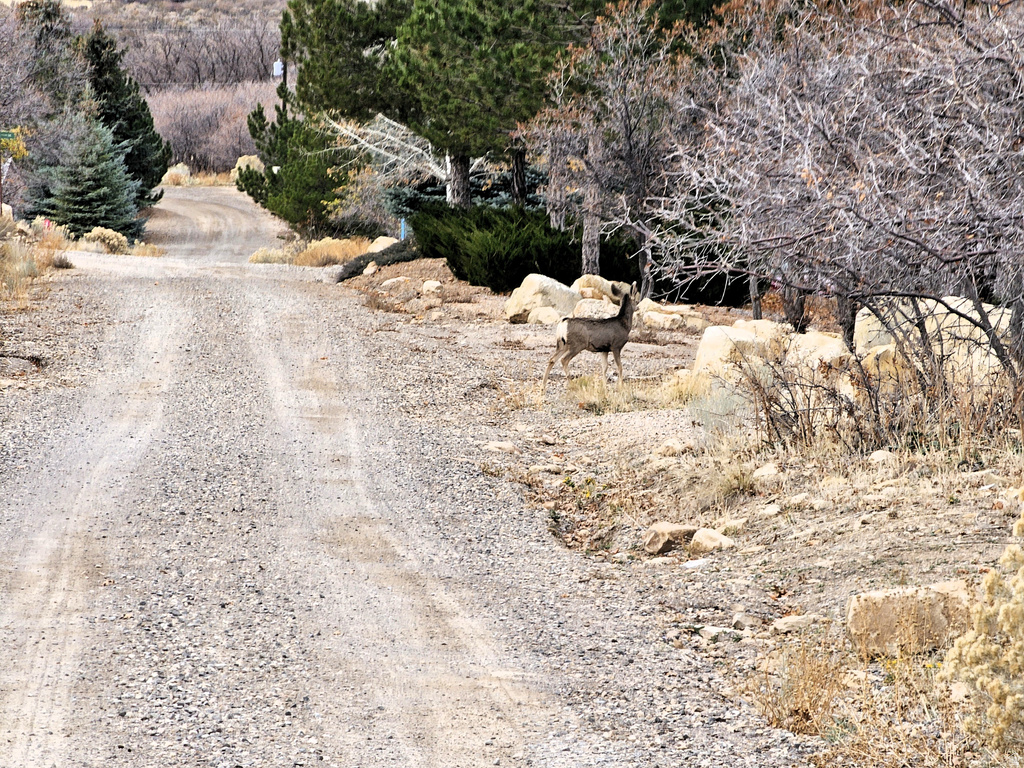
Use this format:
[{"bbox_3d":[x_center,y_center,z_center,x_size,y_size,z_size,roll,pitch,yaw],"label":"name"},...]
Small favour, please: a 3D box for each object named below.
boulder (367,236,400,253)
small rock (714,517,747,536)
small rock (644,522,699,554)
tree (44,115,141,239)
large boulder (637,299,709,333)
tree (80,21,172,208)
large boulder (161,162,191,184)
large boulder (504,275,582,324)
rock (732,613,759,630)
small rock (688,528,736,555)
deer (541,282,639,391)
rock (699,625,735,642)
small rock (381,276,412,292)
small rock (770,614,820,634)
[{"bbox_3d":[-2.587,-2.799,137.000,0.685,0.337,0.480,0,1,0],"label":"boulder"},{"bbox_3d":[1.220,0.796,38.000,0.179,0.112,0.143,0,1,0],"label":"small rock"},{"bbox_3d":[0.863,0.836,36.800,0.292,0.173,0.248,0,1,0],"label":"small rock"},{"bbox_3d":[-9.730,-4.795,158.000,2.253,2.953,2.200,0,1,0],"label":"tree"},{"bbox_3d":[2.029,-0.872,86.000,0.910,0.407,0.600,0,1,0],"label":"large boulder"},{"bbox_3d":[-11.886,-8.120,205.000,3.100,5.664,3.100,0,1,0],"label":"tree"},{"bbox_3d":[-11.870,-7.425,240.000,1.058,0.776,0.899,0,1,0],"label":"large boulder"},{"bbox_3d":[0.484,-1.341,108.000,1.206,0.794,0.965,0,1,0],"label":"large boulder"},{"bbox_3d":[1.012,1.030,29.500,0.113,0.078,0.096,0,1,0],"label":"rock"},{"bbox_3d":[1.079,0.852,36.800,0.249,0.141,0.199,0,1,0],"label":"small rock"},{"bbox_3d":[0.854,-0.524,75.000,1.120,1.191,0.300,-1,2,-32],"label":"deer"},{"bbox_3d":[0.866,1.056,28.800,0.152,0.076,0.114,0,1,0],"label":"rock"},{"bbox_3d":[-1.816,-1.573,107.000,0.503,0.231,0.380,0,1,0],"label":"small rock"},{"bbox_3d":[1.479,1.255,35.500,0.261,0.097,0.200,0,1,0],"label":"small rock"}]

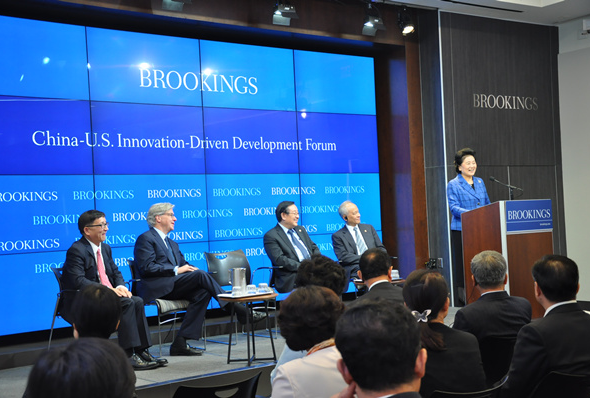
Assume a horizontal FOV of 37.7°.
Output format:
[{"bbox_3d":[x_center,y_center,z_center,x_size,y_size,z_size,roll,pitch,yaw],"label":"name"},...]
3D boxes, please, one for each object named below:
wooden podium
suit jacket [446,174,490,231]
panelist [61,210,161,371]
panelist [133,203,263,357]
[{"bbox_3d":[2.188,0.621,8.835,0.780,1.187,0.530,-2,-2,-35],"label":"wooden podium"},{"bbox_3d":[1.837,0.048,9.213,0.480,0.620,0.420,-1,-2,-42],"label":"suit jacket"},{"bbox_3d":[-1.489,0.715,7.031,0.900,1.260,0.560,-4,-2,30],"label":"panelist"},{"bbox_3d":[-0.880,0.678,7.540,1.080,1.300,0.580,-3,-2,24],"label":"panelist"}]

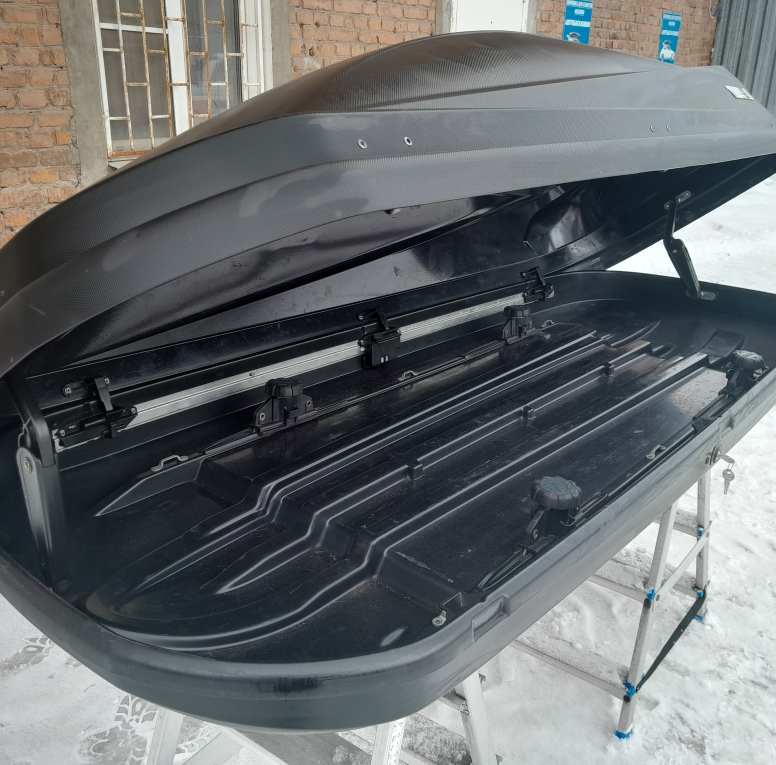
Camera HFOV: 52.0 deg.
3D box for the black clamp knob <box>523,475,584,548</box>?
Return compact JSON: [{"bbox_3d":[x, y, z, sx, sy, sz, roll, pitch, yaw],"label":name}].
[{"bbox_3d":[0.233,0.181,1.100,0.070,0.083,0.142,16,24,36],"label":"black clamp knob"}]

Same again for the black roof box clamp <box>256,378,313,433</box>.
[{"bbox_3d":[-0.191,0.041,1.483,0.070,0.083,0.142,16,24,36],"label":"black roof box clamp"}]

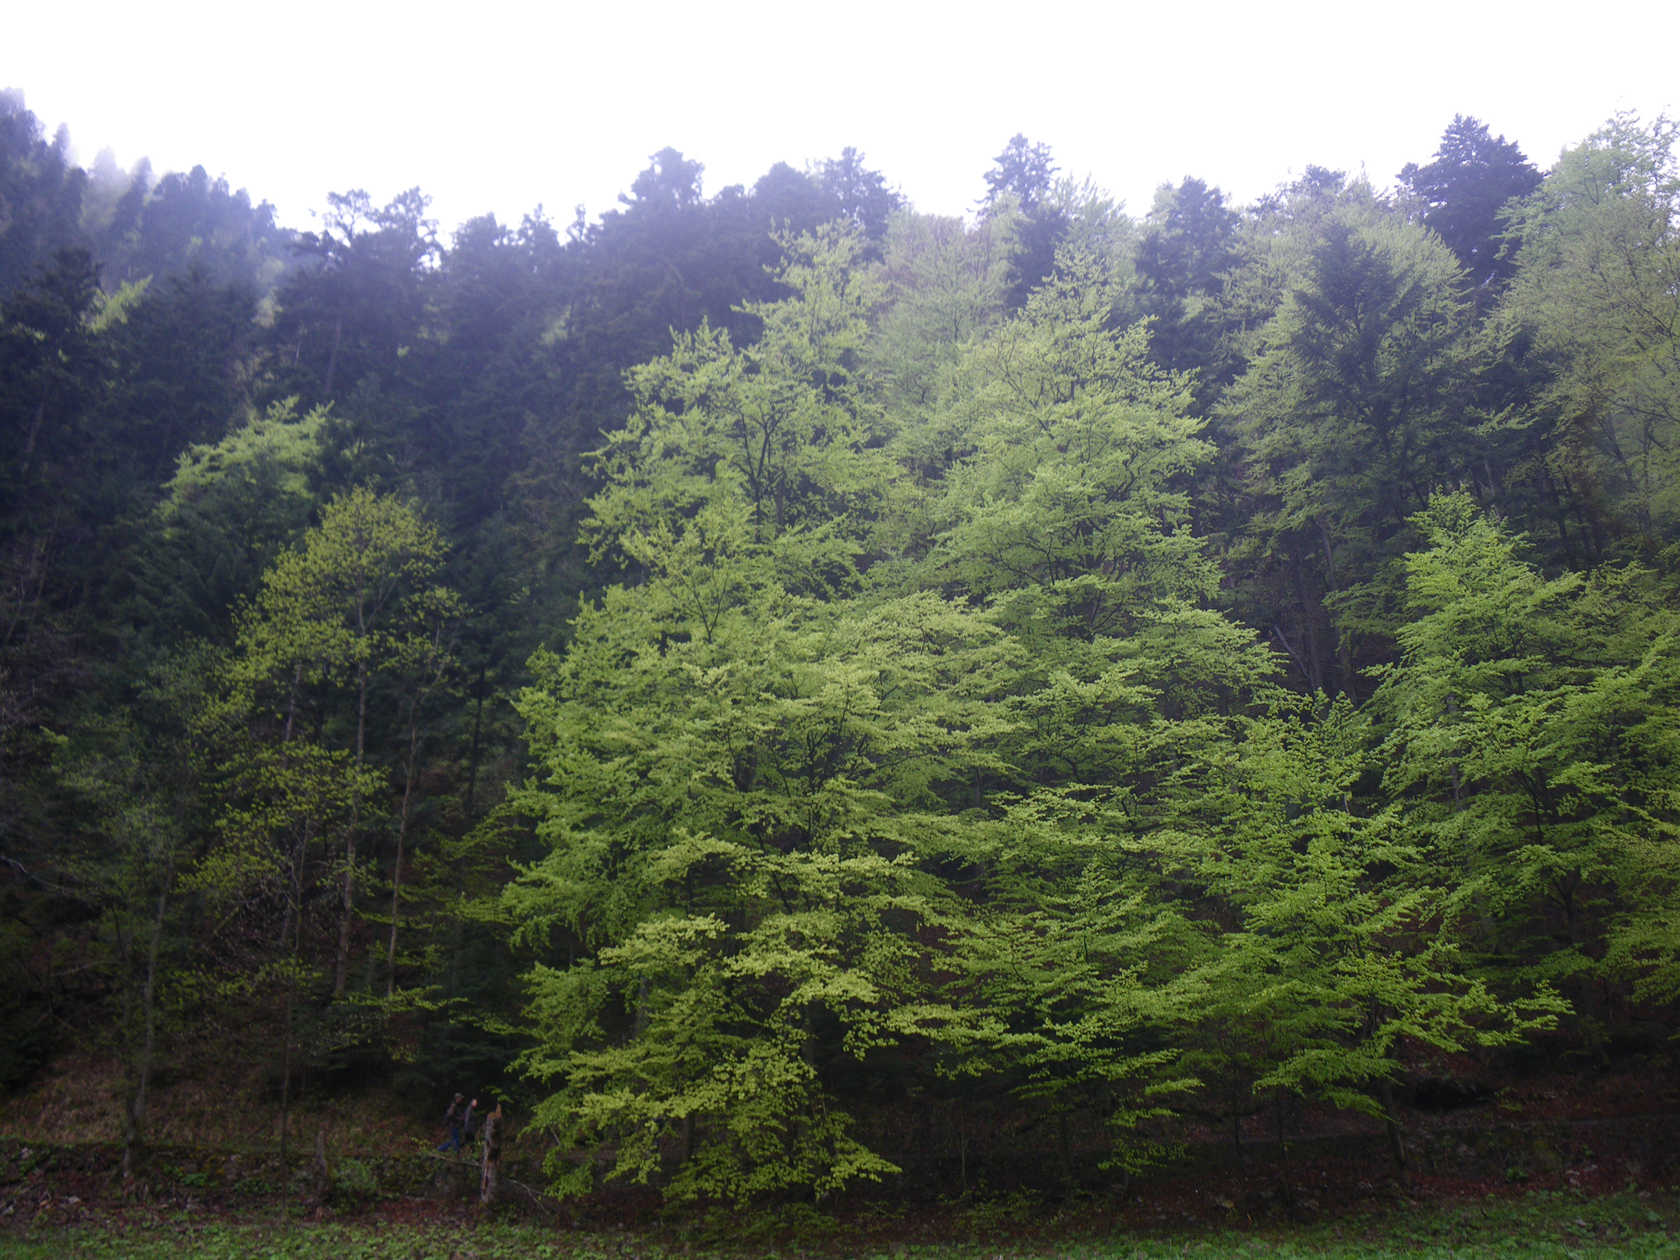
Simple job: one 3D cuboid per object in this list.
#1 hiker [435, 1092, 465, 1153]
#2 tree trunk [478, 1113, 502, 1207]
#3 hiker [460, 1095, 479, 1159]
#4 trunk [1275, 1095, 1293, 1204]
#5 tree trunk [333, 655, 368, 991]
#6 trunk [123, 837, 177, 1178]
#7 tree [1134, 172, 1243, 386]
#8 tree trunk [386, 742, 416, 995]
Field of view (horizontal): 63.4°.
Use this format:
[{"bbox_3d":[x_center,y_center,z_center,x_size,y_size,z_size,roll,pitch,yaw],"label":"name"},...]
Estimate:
[{"bbox_3d":[-10.476,13.364,36.769,0.850,1.700,0.600,-1,-20,0],"label":"hiker"},{"bbox_3d":[-8.601,12.957,33.577,0.450,2.270,0.420,-1,-20,0],"label":"tree trunk"},{"bbox_3d":[-10.018,13.500,36.847,0.650,1.700,0.550,-1,-20,0],"label":"hiker"},{"bbox_3d":[10.078,11.776,30.830,0.250,2.310,0.250,1,-20,1],"label":"trunk"},{"bbox_3d":[-16.765,6.502,46.707,0.420,11.750,0.420,-3,-20,-1],"label":"tree trunk"},{"bbox_3d":[-16.739,9.010,33.055,0.360,8.020,0.360,-2,-20,0],"label":"trunk"},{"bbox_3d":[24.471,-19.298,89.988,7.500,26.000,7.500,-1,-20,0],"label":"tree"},{"bbox_3d":[-14.721,8.058,45.742,0.280,8.560,0.280,-1,-20,0],"label":"tree trunk"}]

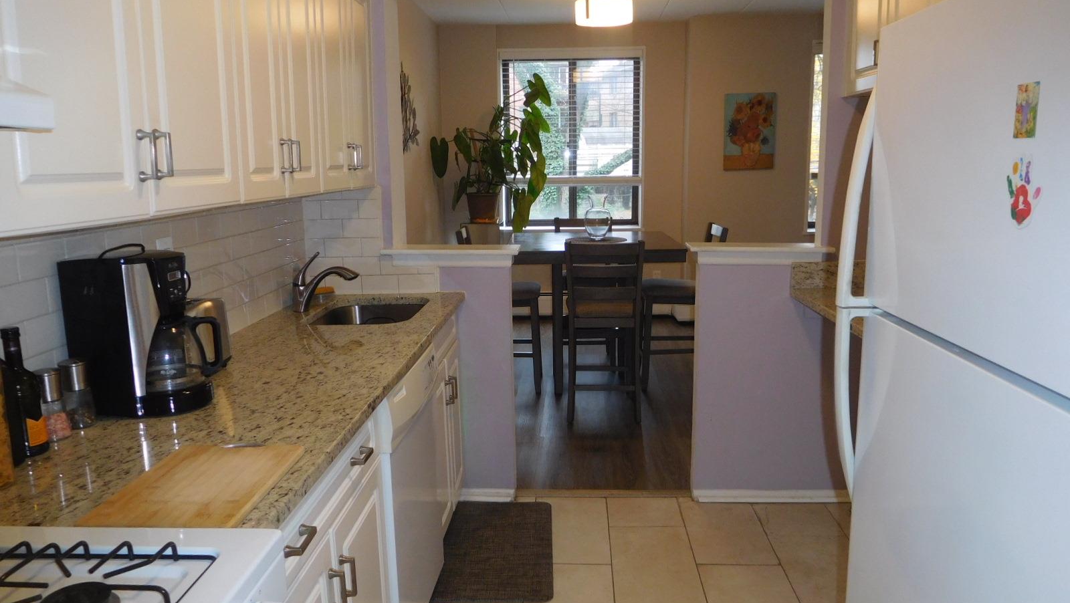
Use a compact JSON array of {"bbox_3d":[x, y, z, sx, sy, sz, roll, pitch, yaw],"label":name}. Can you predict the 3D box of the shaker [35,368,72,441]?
[{"bbox_3d":[-0.957,0.203,1.544,0.056,0.140,0.056,0,10,3],"label":"shaker"}]

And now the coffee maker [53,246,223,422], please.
[{"bbox_3d":[-0.844,0.063,1.739,0.305,0.345,0.210,1,10,10],"label":"coffee maker"}]

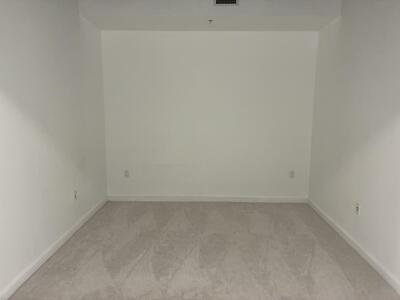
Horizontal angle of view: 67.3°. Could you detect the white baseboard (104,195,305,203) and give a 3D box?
[{"bbox_3d":[0.107,0.722,4.490,2.993,0.103,0.018,1,8,1],"label":"white baseboard"}]

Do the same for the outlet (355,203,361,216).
[{"bbox_3d":[1.575,0.596,3.009,0.010,0.116,0.072,1,8,1],"label":"outlet"}]

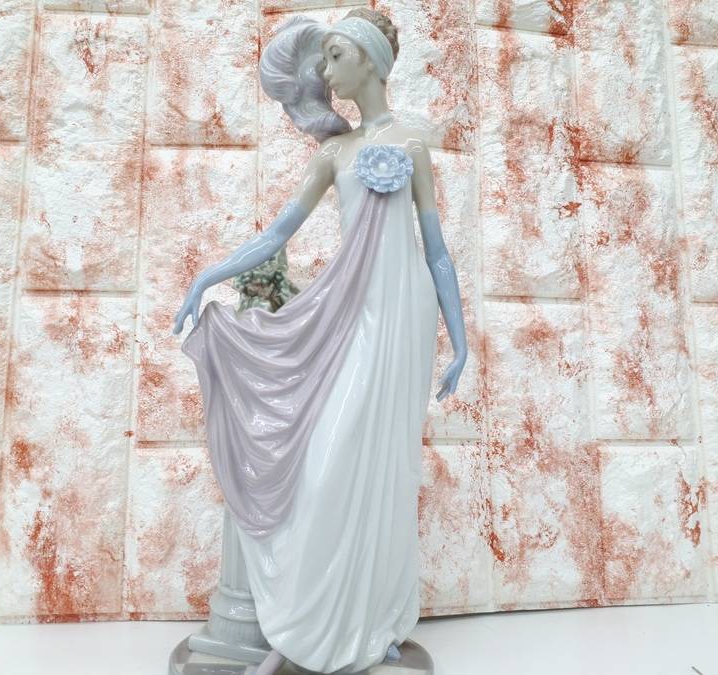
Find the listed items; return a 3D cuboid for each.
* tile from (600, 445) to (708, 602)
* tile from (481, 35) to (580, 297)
[{"bbox_3d":[0.198,0.124,0.469,0.071,0.103,0.012,1,-10,-6],"label":"tile"},{"bbox_3d":[0.122,-0.129,0.503,0.070,0.206,0.012,1,-10,-6],"label":"tile"}]

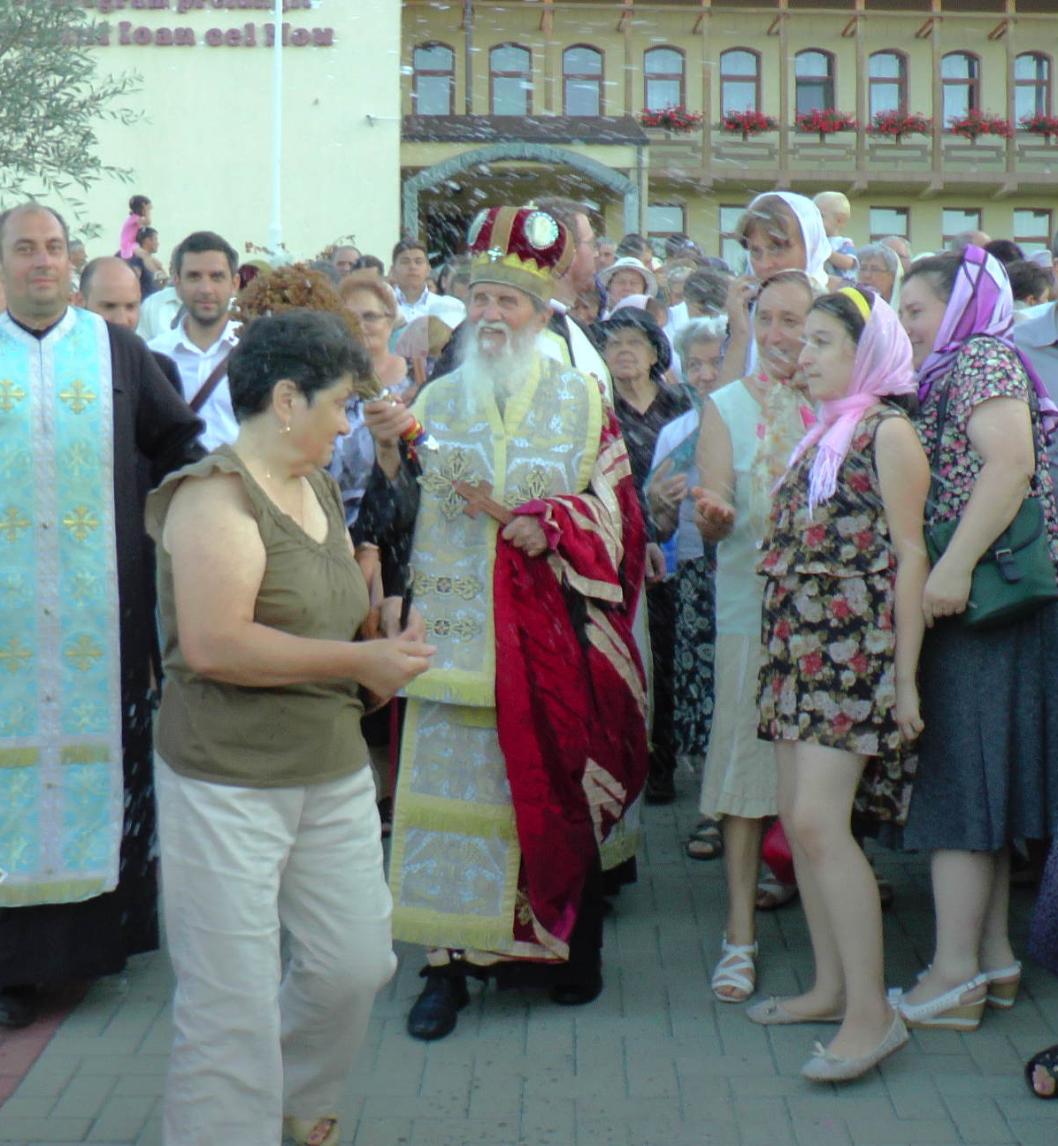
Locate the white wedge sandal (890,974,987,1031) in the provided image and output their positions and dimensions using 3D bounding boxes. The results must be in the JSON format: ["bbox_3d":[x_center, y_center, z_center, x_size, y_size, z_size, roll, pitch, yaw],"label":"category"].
[{"bbox_3d":[0.877,0.928,3.567,0.240,0.108,0.085,1,8,6],"label":"white wedge sandal"}]

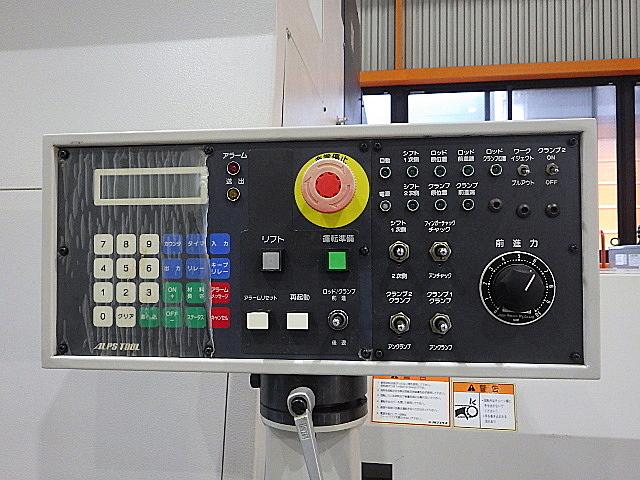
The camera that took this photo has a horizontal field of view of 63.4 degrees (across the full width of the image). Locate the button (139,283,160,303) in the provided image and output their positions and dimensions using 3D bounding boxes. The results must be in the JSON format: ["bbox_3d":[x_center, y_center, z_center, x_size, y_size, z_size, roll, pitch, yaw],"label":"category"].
[{"bbox_3d":[-0.141,0.044,0.427,0.017,0.017,0.003,0,-1,6],"label":"button"}]

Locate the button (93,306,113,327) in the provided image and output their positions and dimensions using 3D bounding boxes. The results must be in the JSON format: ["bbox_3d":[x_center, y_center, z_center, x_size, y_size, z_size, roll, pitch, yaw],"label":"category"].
[{"bbox_3d":[-0.180,0.064,0.431,0.017,0.017,0.003,0,-1,6],"label":"button"}]

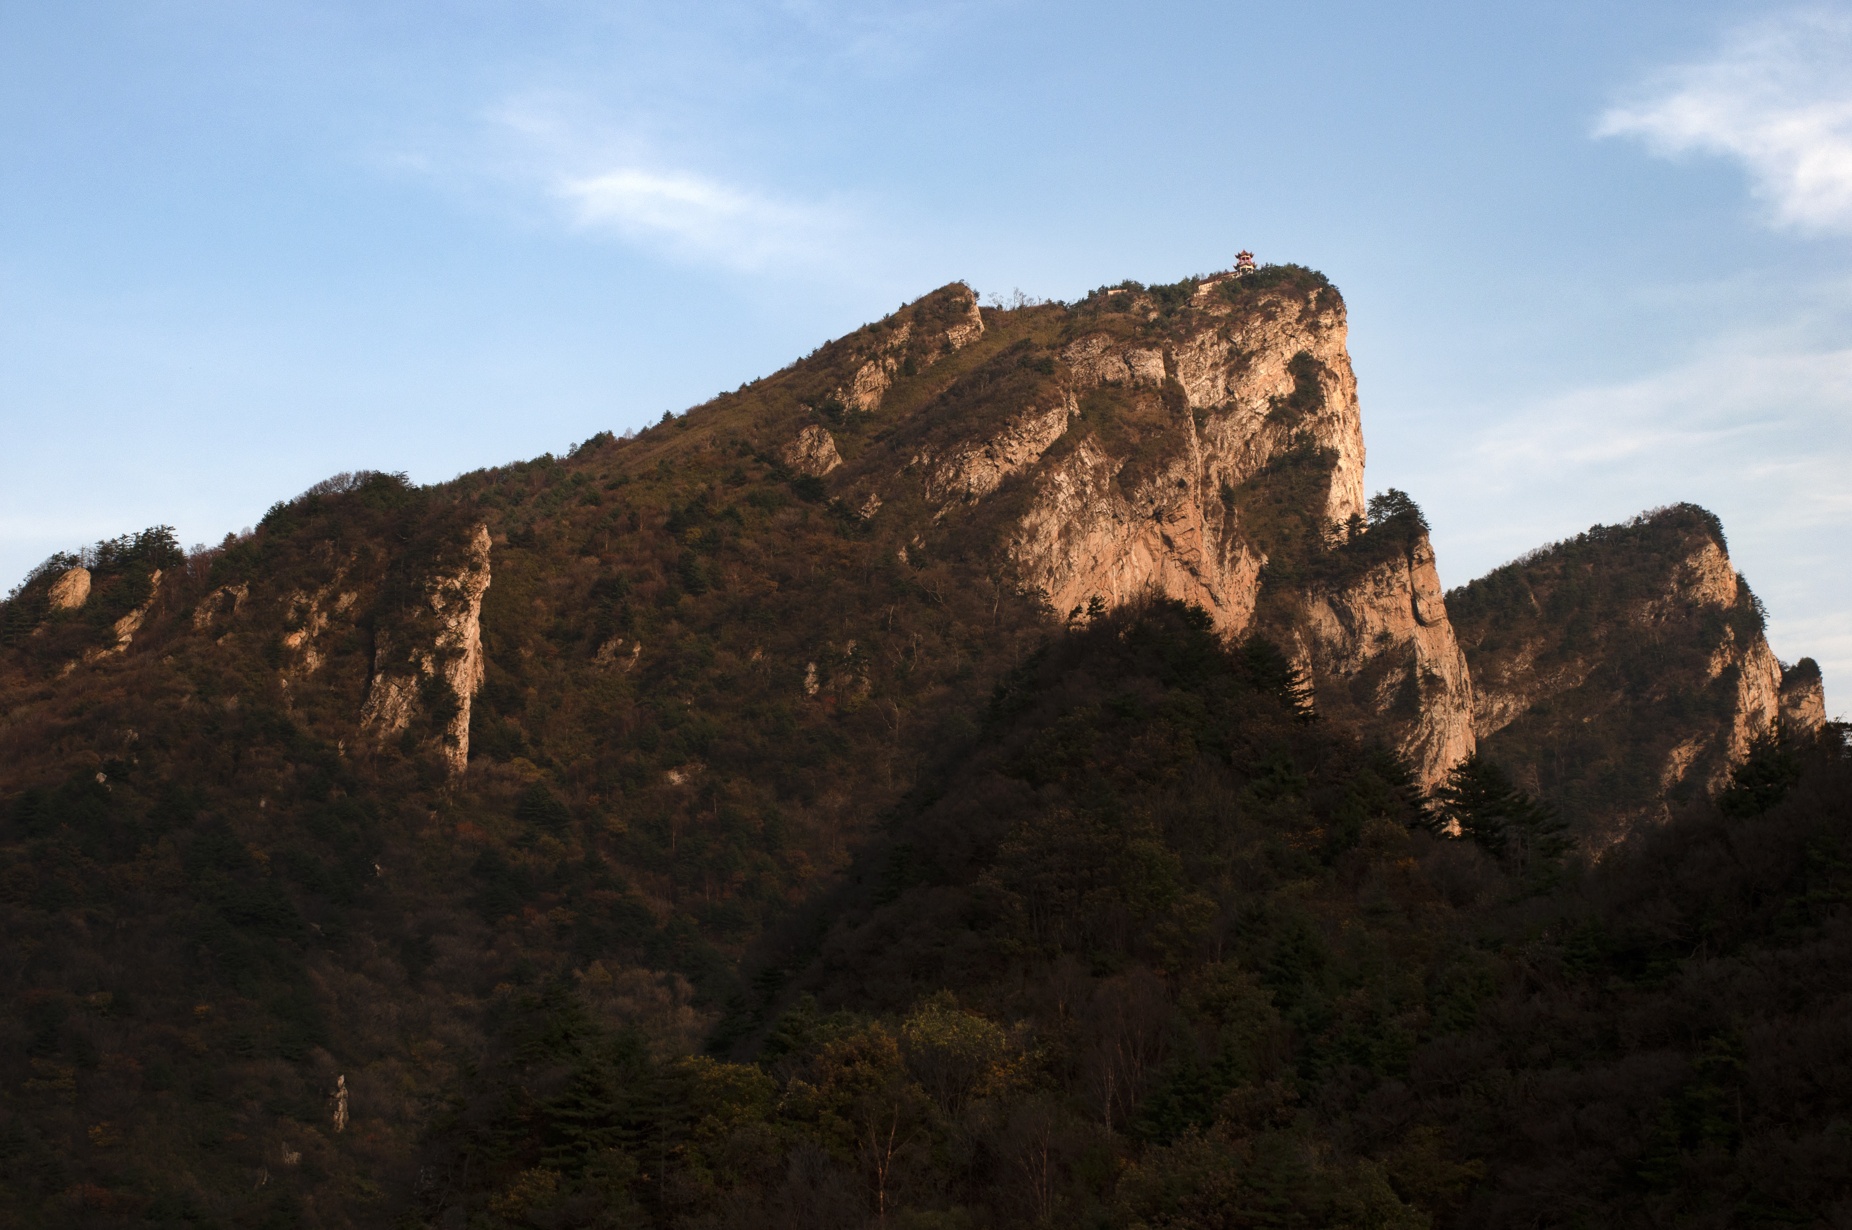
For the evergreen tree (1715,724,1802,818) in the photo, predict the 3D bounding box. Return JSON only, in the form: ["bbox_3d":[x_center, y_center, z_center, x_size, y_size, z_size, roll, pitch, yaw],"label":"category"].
[{"bbox_3d":[64.425,12.237,250.000,6.700,7.500,6.500,0,-9,0],"label":"evergreen tree"}]

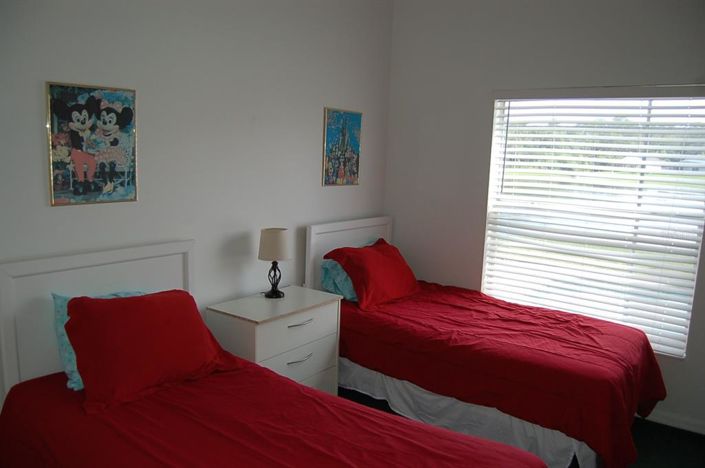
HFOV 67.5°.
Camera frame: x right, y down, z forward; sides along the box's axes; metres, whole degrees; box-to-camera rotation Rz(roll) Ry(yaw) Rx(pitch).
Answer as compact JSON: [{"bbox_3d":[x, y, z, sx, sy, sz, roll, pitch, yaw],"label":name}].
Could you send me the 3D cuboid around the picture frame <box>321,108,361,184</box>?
[{"bbox_3d":[-0.075,-0.620,3.823,0.021,0.537,0.416,9,11,37],"label":"picture frame"}]

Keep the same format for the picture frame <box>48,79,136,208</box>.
[{"bbox_3d":[-1.185,-0.405,2.427,0.021,0.532,0.402,9,11,37],"label":"picture frame"}]

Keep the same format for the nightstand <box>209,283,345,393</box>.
[{"bbox_3d":[-0.460,0.744,3.227,0.438,0.679,0.700,9,11,37],"label":"nightstand"}]

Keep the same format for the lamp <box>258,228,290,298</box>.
[{"bbox_3d":[-0.480,0.184,3.282,0.195,0.409,0.195,2,9,0],"label":"lamp"}]

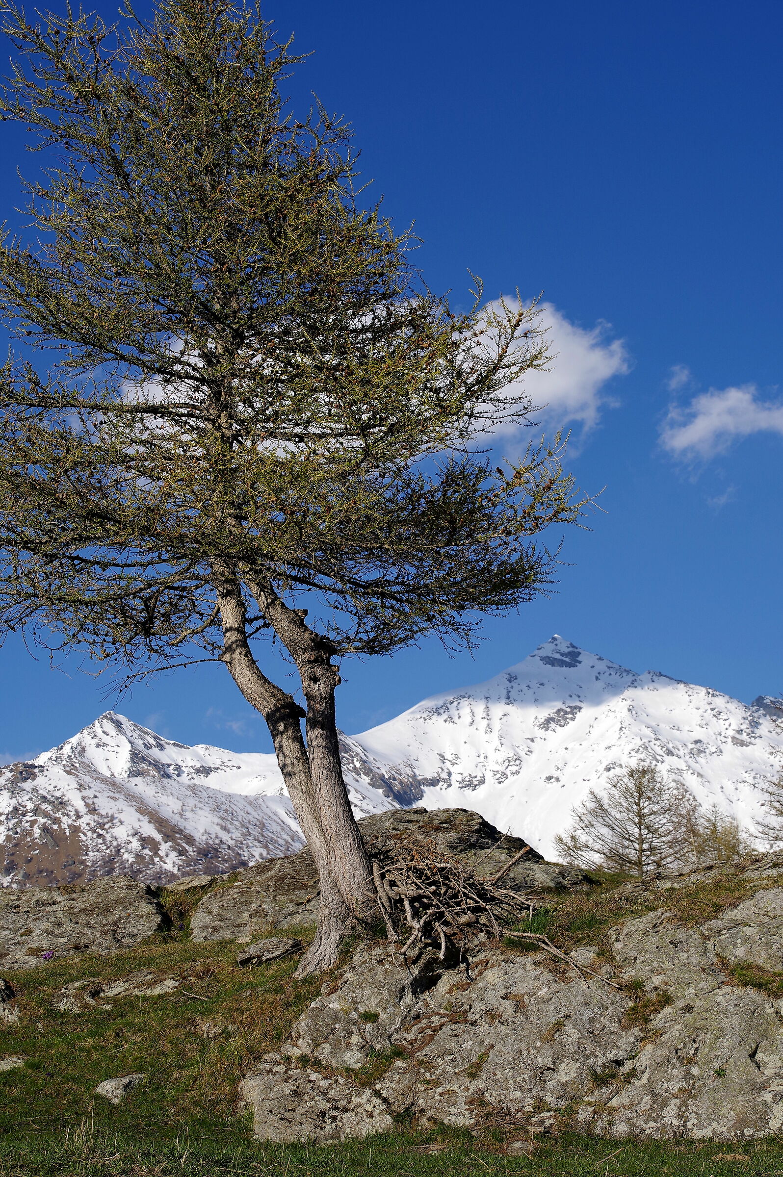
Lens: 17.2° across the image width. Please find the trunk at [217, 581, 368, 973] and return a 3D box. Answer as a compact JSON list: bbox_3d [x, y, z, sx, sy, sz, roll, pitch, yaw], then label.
[{"bbox_3d":[-0.759,1.443,20.200,1.220,3.150,0.750,0,-7,0],"label":"trunk"}]

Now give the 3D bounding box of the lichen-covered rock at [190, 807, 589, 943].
[{"bbox_3d":[-0.023,2.382,21.600,3.300,1.100,2.100,0,-7,0],"label":"lichen-covered rock"}]

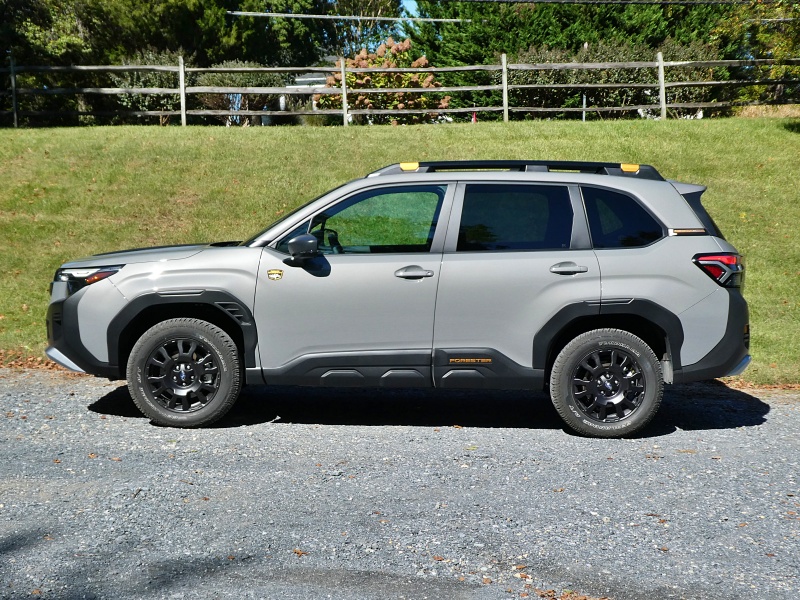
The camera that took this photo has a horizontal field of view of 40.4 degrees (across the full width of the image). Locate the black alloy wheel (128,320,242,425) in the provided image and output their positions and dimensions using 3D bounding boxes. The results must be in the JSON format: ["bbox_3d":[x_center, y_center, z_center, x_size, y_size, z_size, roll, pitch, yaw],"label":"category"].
[{"bbox_3d":[-1.356,0.460,6.865,0.700,0.700,0.240,2,4,-1],"label":"black alloy wheel"}]

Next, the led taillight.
[{"bbox_3d":[2.032,-0.201,6.980,0.410,0.215,0.360,2,4,-1],"label":"led taillight"}]

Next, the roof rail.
[{"bbox_3d":[0.751,-0.828,7.012,1.930,0.135,0.080,2,4,-1],"label":"roof rail"}]

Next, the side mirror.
[{"bbox_3d":[-0.599,-0.321,6.676,0.160,0.175,0.240,2,4,-1],"label":"side mirror"}]

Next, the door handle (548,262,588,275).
[{"bbox_3d":[1.051,-0.196,6.765,0.250,0.072,0.060,2,4,-1],"label":"door handle"}]

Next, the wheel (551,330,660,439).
[{"bbox_3d":[1.313,0.534,6.926,0.700,0.700,0.240,2,4,-1],"label":"wheel"}]

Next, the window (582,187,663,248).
[{"bbox_3d":[1.407,-0.520,6.903,0.510,0.410,0.060,2,-14,-1],"label":"window"}]

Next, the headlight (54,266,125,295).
[{"bbox_3d":[-1.976,-0.135,6.923,0.520,0.210,0.360,2,4,-1],"label":"headlight"}]

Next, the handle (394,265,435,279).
[{"bbox_3d":[0.090,-0.168,6.747,0.250,0.075,0.060,2,4,-1],"label":"handle"}]

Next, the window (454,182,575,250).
[{"bbox_3d":[0.727,-0.524,6.889,0.740,0.440,0.060,2,-14,-1],"label":"window"}]

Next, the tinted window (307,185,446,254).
[{"bbox_3d":[-0.138,-0.513,6.877,0.875,0.460,0.060,2,-14,-1],"label":"tinted window"}]

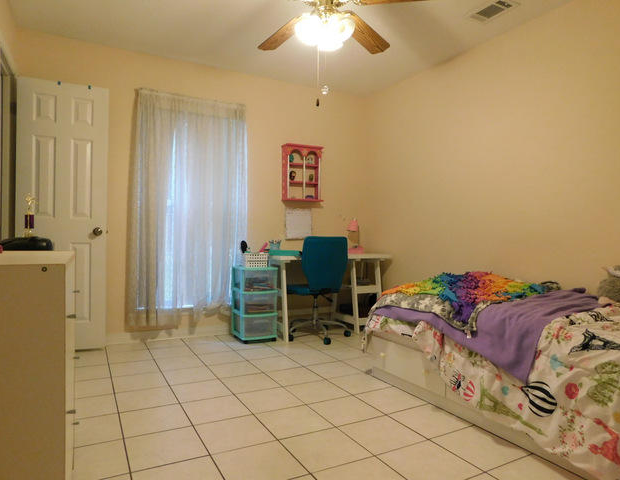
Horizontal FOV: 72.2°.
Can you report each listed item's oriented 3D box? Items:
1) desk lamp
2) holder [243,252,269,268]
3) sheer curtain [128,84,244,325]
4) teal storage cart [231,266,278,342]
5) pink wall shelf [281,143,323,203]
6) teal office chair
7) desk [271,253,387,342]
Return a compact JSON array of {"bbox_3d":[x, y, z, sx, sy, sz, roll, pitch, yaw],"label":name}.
[{"bbox_3d":[0.470,-0.037,4.340,0.160,0.360,0.125,1,1,-42],"label":"desk lamp"},{"bbox_3d":[-0.480,0.177,3.731,0.215,0.135,0.145,1,0,-28],"label":"holder"},{"bbox_3d":[-1.044,-0.237,3.699,0.970,1.990,0.100,1,0,-28],"label":"sheer curtain"},{"bbox_3d":[-0.486,0.558,3.762,0.325,0.640,0.325,1,0,-28],"label":"teal storage cart"},{"bbox_3d":[-0.071,-0.647,4.192,0.405,0.540,0.130,1,0,-28],"label":"pink wall shelf"},{"bbox_3d":[0.062,0.425,3.884,0.580,0.926,0.580,1,0,-22],"label":"teal office chair"},{"bbox_3d":[0.126,0.511,4.128,1.275,0.752,0.445,1,0,-28],"label":"desk"}]

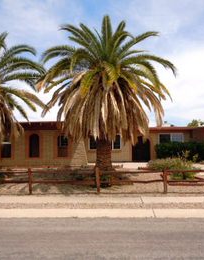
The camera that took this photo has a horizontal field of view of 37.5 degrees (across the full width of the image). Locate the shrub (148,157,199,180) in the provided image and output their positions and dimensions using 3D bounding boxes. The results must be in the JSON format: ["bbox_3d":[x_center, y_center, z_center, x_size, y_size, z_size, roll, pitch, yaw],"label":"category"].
[{"bbox_3d":[3.527,1.824,14.600,2.500,1.050,1.900,0,-3,0],"label":"shrub"}]

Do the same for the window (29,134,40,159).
[{"bbox_3d":[-4.204,1.034,18.800,0.610,1.480,0.120,0,-3,0],"label":"window"}]

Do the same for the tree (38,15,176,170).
[{"bbox_3d":[0.228,-1.823,15.200,7.000,8.050,6.700,0,-3,0],"label":"tree"}]

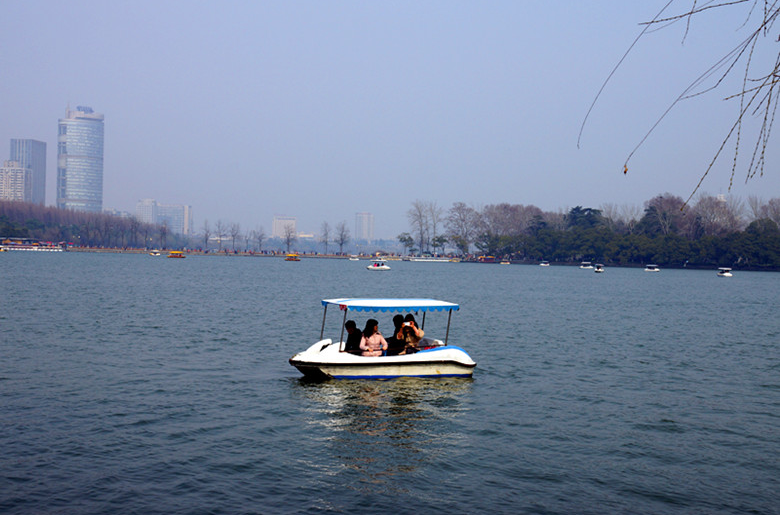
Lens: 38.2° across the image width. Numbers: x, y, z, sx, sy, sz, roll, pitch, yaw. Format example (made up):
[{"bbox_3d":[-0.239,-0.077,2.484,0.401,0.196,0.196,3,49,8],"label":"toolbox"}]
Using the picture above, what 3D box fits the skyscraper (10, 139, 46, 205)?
[{"bbox_3d":[-474.536,-84.785,1480.000,28.000,141.000,38.000,1,0,6],"label":"skyscraper"}]

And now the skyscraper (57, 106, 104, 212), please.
[{"bbox_3d":[-349.112,-91.367,1270.000,50.000,157.000,47.000,1,0,-6],"label":"skyscraper"}]

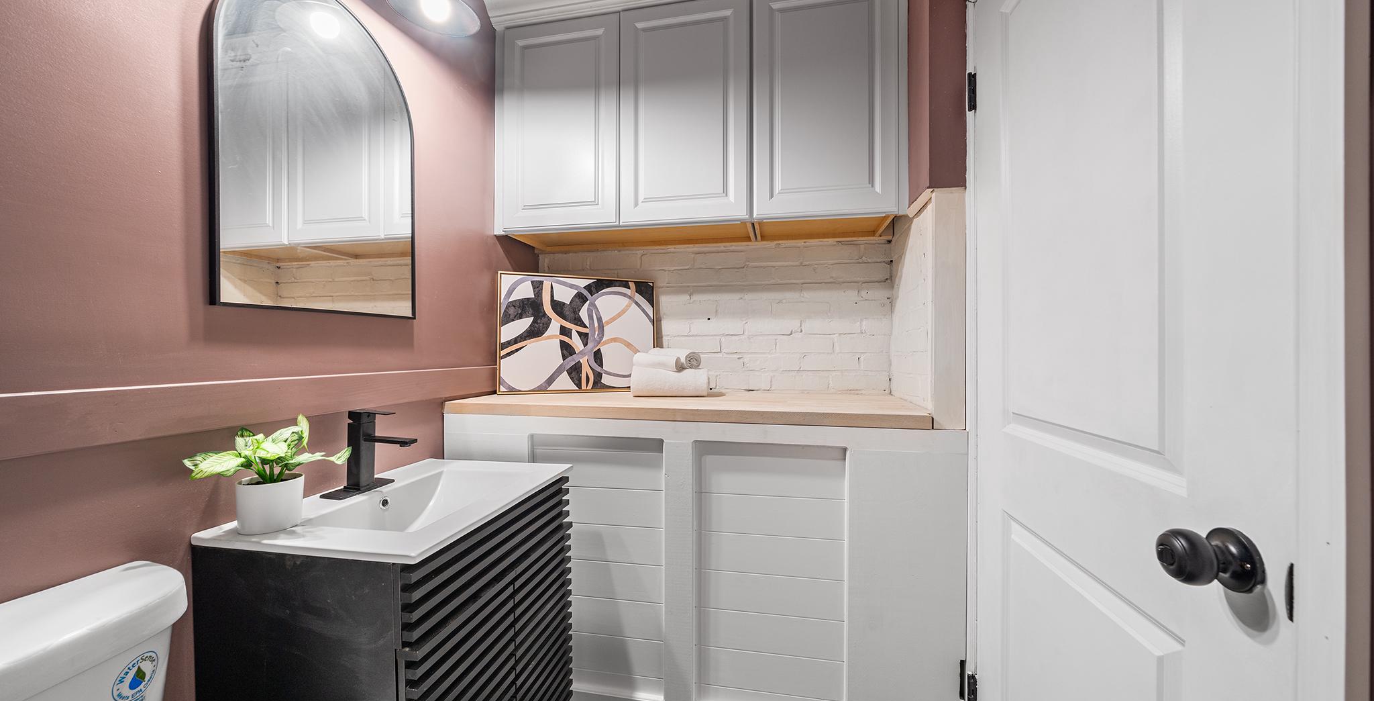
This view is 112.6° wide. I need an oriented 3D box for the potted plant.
[{"bbox_3d":[-0.781,0.232,0.888,0.190,0.206,0.280,0,0,10],"label":"potted plant"}]

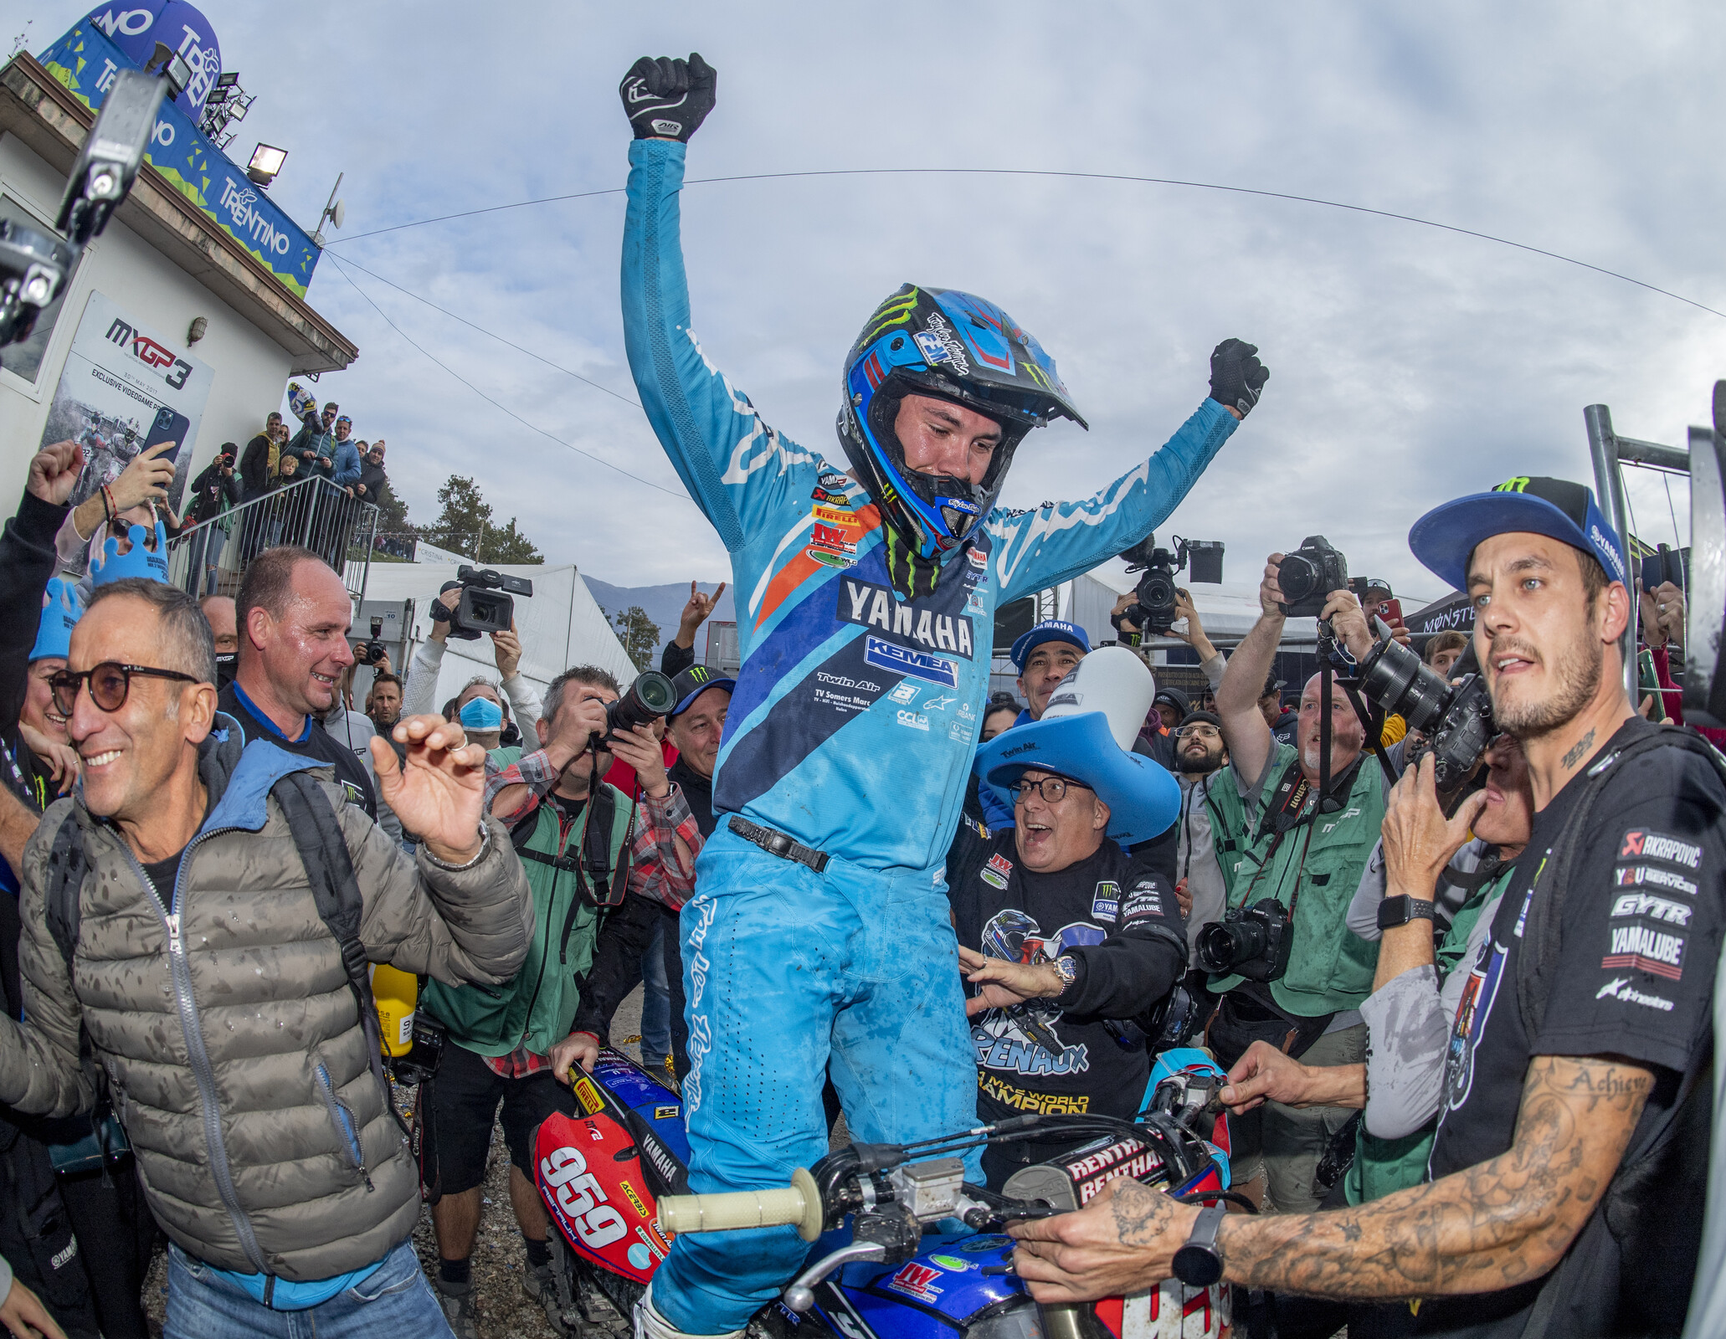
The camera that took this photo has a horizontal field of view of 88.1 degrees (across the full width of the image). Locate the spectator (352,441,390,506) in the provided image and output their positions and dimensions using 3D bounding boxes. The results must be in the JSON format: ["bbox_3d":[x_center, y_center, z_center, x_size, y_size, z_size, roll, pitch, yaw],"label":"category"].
[{"bbox_3d":[-5.247,-1.587,9.400,0.500,1.620,0.450,6,-8,-17],"label":"spectator"}]

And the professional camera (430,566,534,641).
[{"bbox_3d":[-1.290,-0.222,3.000,0.220,0.220,0.340,9,-9,-34],"label":"professional camera"}]

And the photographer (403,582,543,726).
[{"bbox_3d":[-1.426,0.675,3.200,0.580,2.050,0.470,8,-9,-30],"label":"photographer"}]

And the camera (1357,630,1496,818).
[{"bbox_3d":[0.746,0.063,1.190,0.210,0.150,0.125,36,18,0],"label":"camera"}]

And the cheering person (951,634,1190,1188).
[{"bbox_3d":[0.330,0.770,1.660,0.650,1.660,0.550,1,-8,21],"label":"cheering person"}]

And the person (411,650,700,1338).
[{"bbox_3d":[-0.729,0.790,2.100,0.650,1.660,0.600,9,-9,-37],"label":"person"}]

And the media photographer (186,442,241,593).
[{"bbox_3d":[-6.355,-1.346,8.700,0.540,1.730,0.460,9,-9,-37],"label":"media photographer"}]

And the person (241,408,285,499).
[{"bbox_3d":[-6.219,-1.812,9.200,0.370,1.740,0.500,0,-8,26],"label":"person"}]

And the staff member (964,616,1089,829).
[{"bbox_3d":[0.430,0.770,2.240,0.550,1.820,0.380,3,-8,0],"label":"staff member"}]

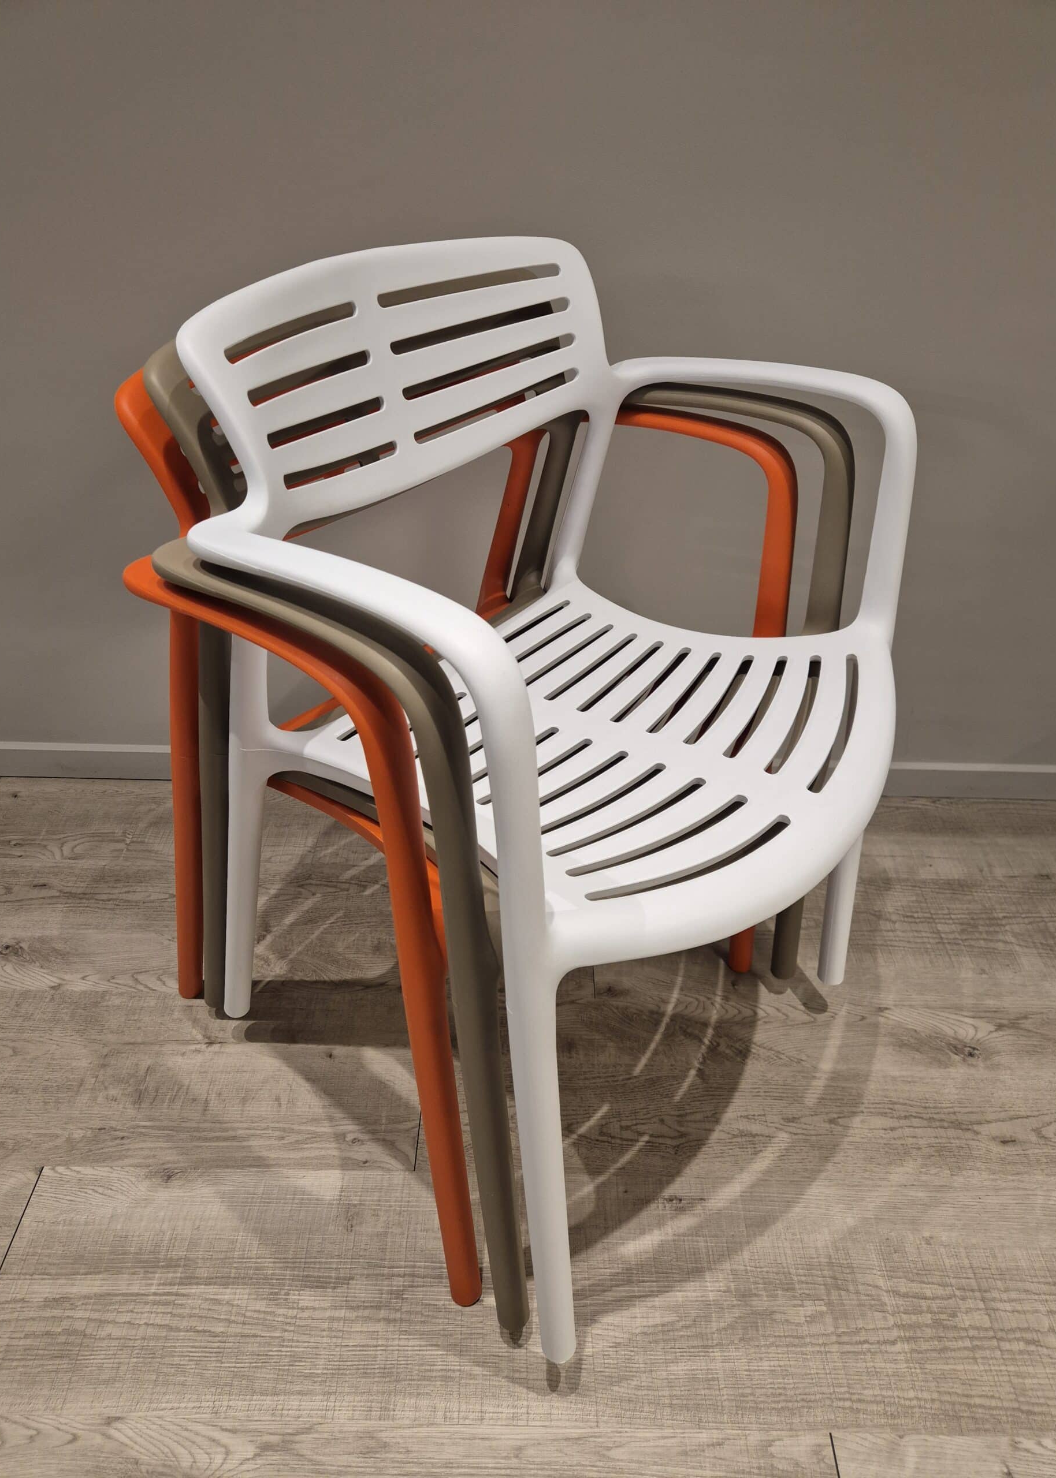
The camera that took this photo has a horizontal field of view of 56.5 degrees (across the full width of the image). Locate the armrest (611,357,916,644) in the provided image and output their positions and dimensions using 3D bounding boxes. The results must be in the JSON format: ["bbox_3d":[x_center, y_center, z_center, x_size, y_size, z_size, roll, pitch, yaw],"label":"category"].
[{"bbox_3d":[0.203,-0.221,0.903,0.289,0.236,0.065,21,41,35],"label":"armrest"}]

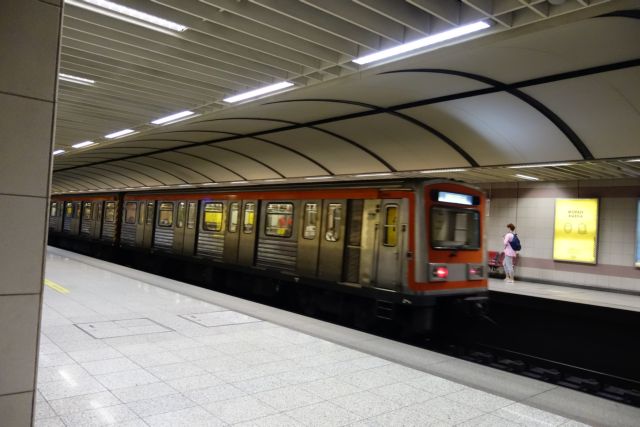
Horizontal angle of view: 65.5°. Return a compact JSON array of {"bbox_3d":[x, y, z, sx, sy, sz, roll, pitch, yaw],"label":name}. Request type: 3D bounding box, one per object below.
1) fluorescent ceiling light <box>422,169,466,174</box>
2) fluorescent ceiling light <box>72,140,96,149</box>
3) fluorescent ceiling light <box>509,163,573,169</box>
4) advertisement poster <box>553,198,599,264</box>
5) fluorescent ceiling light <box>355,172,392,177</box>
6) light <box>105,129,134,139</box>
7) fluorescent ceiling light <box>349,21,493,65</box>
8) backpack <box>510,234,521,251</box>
[{"bbox_3d":[3.471,-1.231,14.213,0.150,0.080,1.500,4,-2,-41],"label":"fluorescent ceiling light"},{"bbox_3d":[-6.120,-1.798,12.876,0.150,0.080,1.500,4,-2,-41],"label":"fluorescent ceiling light"},{"bbox_3d":[5.307,-1.183,12.120,0.150,0.080,1.500,4,-2,-41],"label":"fluorescent ceiling light"},{"bbox_3d":[7.400,0.521,14.409,0.100,1.860,1.180,4,-2,-41],"label":"advertisement poster"},{"bbox_3d":[1.764,-1.274,16.197,0.150,0.080,1.500,4,-2,-41],"label":"fluorescent ceiling light"},{"bbox_3d":[-4.369,-1.754,10.839,0.150,0.080,1.500,4,-2,-41],"label":"light"},{"bbox_3d":[0.890,-1.620,4.724,0.150,0.080,1.500,4,-2,-41],"label":"fluorescent ceiling light"},{"bbox_3d":[6.019,0.897,15.251,0.230,0.480,0.310,2,-2,33],"label":"backpack"}]

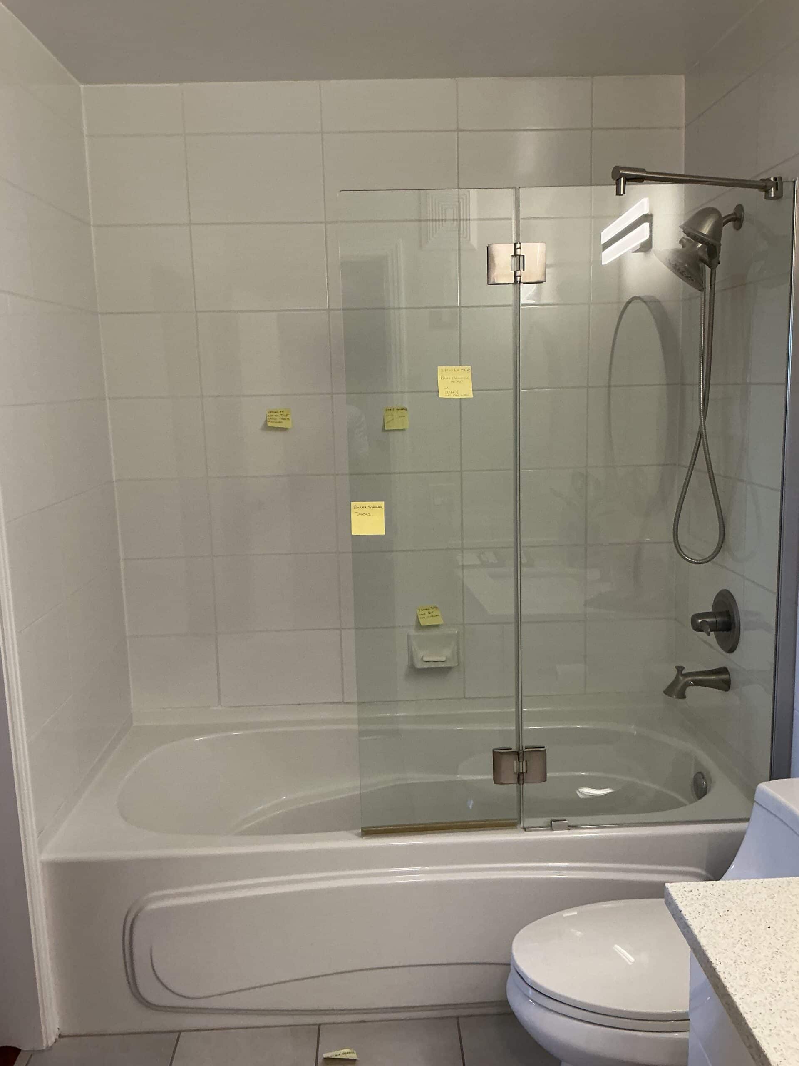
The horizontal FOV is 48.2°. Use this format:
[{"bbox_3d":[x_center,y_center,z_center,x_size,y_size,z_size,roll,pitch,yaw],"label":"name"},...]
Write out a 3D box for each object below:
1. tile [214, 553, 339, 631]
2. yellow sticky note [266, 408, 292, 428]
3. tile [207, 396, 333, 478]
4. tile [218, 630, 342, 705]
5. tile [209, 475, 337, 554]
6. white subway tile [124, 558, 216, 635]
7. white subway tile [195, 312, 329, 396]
[{"bbox_3d":[-0.396,0.195,2.892,0.400,0.251,0.010,-2,10,-2],"label":"tile"},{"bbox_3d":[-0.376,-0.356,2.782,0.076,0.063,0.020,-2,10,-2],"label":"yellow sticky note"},{"bbox_3d":[-0.410,-0.306,2.815,0.402,0.253,0.010,-2,10,-2],"label":"tile"},{"bbox_3d":[-0.392,0.449,2.948,0.402,0.253,0.010,-2,10,-2],"label":"tile"},{"bbox_3d":[-0.404,-0.055,2.859,0.402,0.253,0.010,-2,10,-2],"label":"tile"},{"bbox_3d":[-0.736,0.205,2.859,0.288,0.252,0.012,-2,10,-2],"label":"white subway tile"},{"bbox_3d":[-0.415,-0.556,2.761,0.400,0.251,0.010,-2,10,-2],"label":"white subway tile"}]

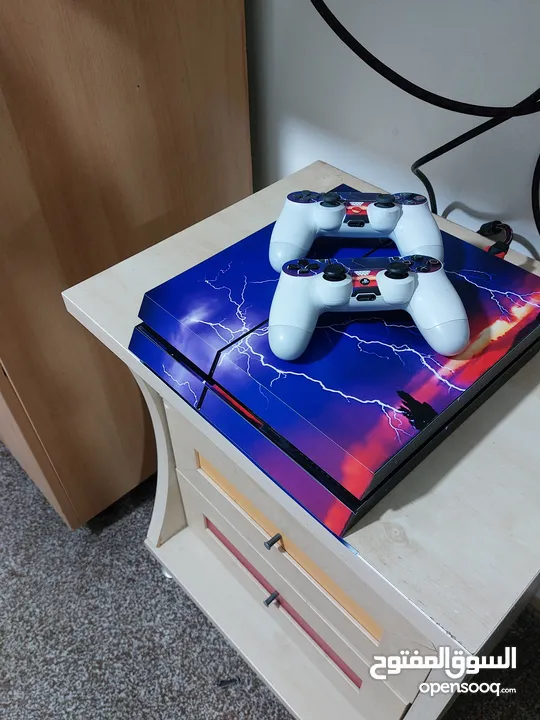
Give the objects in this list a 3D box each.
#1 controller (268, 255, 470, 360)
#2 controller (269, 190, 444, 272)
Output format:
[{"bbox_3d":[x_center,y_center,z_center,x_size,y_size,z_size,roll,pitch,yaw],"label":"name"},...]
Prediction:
[{"bbox_3d":[0.079,-0.047,0.431,0.162,0.055,0.100,-1,41,0],"label":"controller"},{"bbox_3d":[0.085,-0.132,0.511,0.162,0.055,0.100,1,41,3],"label":"controller"}]

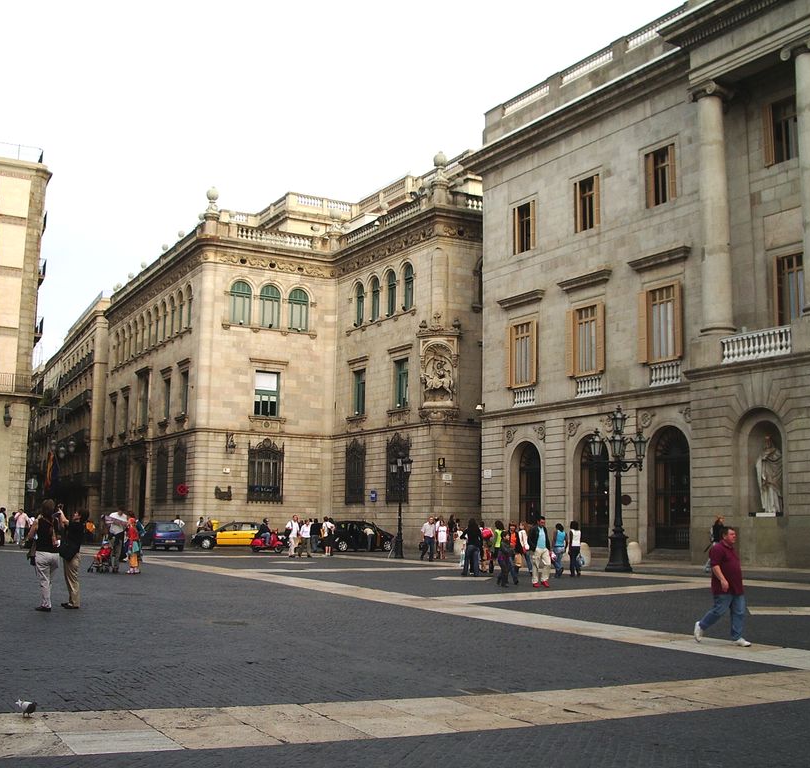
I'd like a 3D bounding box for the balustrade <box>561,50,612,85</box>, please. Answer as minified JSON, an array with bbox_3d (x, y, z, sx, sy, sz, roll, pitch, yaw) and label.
[{"bbox_3d":[7.994,-13.895,45.602,0.300,0.600,3.400,6,-9,-30],"label":"balustrade"}]

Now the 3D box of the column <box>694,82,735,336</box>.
[{"bbox_3d":[10.979,-6.218,36.789,1.280,9.400,1.280,6,-9,-30],"label":"column"}]

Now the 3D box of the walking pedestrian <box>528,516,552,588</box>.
[{"bbox_3d":[3.521,4.346,26.829,0.620,1.770,0.500,2,-8,-10],"label":"walking pedestrian"}]

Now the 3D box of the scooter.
[{"bbox_3d":[-6.299,7.196,47.579,1.700,1.080,0.680,-2,-9,19],"label":"scooter"}]

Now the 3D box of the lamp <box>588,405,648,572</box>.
[{"bbox_3d":[7.073,3.462,34.300,1.930,5.450,1.930,-1,-9,12],"label":"lamp"}]

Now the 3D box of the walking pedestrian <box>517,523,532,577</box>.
[{"bbox_3d":[3.593,4.919,31.000,0.450,1.630,0.480,3,-9,-15],"label":"walking pedestrian"}]

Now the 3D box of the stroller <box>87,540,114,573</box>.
[{"bbox_3d":[-8.617,4.881,29.300,0.720,0.920,0.470,8,-10,-40],"label":"stroller"}]

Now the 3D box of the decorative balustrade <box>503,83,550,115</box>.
[{"bbox_3d":[5.759,-13.332,48.775,0.300,0.720,3.360,6,-10,-32],"label":"decorative balustrade"}]

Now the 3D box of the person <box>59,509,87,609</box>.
[{"bbox_3d":[-5.307,2.781,16.500,0.480,1.600,0.500,1,-8,2],"label":"person"}]

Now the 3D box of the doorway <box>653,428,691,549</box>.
[{"bbox_3d":[10.081,3.881,38.881,0.500,4.620,2.000,6,-10,-32],"label":"doorway"}]

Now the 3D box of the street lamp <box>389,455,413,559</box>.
[{"bbox_3d":[-0.165,5.043,42.800,0.950,4.300,0.950,0,-8,5],"label":"street lamp"}]

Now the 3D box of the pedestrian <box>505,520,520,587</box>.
[{"bbox_3d":[2.892,4.524,27.721,0.520,1.660,0.480,3,-9,-17],"label":"pedestrian"}]

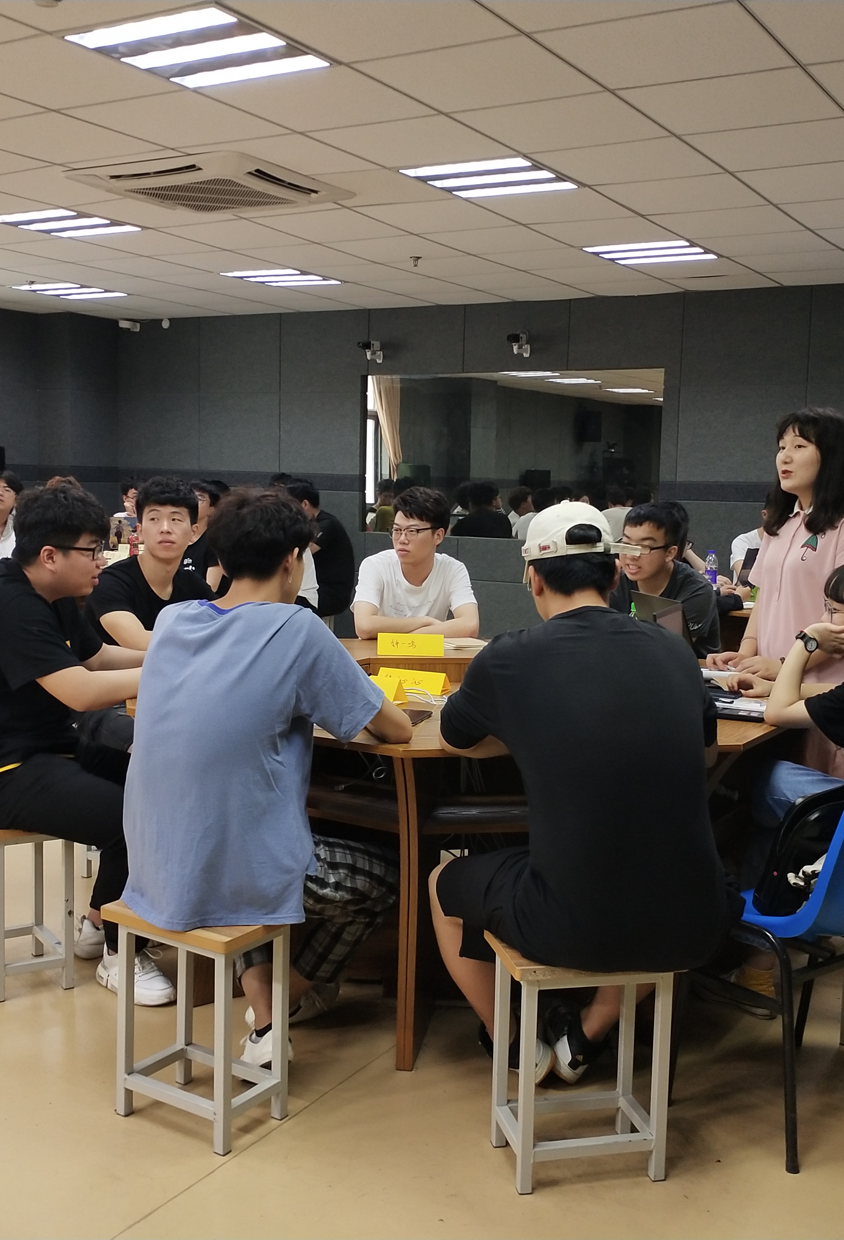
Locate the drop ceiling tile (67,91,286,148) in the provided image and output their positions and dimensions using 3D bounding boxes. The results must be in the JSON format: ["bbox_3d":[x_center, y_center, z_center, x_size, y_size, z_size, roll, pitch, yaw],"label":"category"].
[{"bbox_3d":[-0.817,-1.695,5.005,0.600,0.020,0.600,4,6,30],"label":"drop ceiling tile"}]

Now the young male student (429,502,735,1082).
[{"bbox_3d":[0.272,0.406,3.101,0.580,1.310,0.800,0,6,-14],"label":"young male student"}]

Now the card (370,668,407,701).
[{"bbox_3d":[-0.132,0.196,4.290,0.065,0.065,0.210,-4,7,-43],"label":"card"}]

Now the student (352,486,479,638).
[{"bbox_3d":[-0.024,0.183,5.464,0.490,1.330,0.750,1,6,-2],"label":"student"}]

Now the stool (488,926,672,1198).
[{"bbox_3d":[0.327,0.889,3.043,0.355,0.450,0.255,0,5,-14],"label":"stool"}]

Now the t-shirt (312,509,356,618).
[{"bbox_3d":[-0.560,-0.342,8.800,0.330,0.640,0.460,1,5,-3],"label":"t-shirt"}]

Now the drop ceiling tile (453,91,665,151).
[{"bbox_3d":[0.499,-1.730,5.146,0.600,0.020,0.600,4,5,30],"label":"drop ceiling tile"}]

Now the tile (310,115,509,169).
[{"bbox_3d":[-0.019,-1.764,5.446,0.600,0.020,0.600,4,5,30],"label":"tile"}]

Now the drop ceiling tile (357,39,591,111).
[{"bbox_3d":[0.198,-1.703,4.628,0.600,0.020,0.600,4,5,30],"label":"drop ceiling tile"}]

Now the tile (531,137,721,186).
[{"bbox_3d":[0.789,-1.733,5.596,0.600,0.020,0.600,4,6,29],"label":"tile"}]

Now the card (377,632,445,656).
[{"bbox_3d":[-0.035,0.081,4.750,0.210,0.070,0.070,1,5,0],"label":"card"}]

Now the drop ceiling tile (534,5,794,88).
[{"bbox_3d":[0.717,-1.669,4.329,0.600,0.020,0.600,4,5,30],"label":"drop ceiling tile"}]

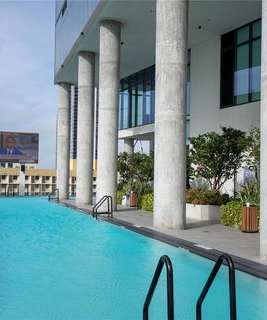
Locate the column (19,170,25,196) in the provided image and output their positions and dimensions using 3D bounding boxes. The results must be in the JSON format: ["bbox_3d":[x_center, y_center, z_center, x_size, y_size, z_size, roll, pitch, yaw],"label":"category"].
[{"bbox_3d":[-10.898,2.322,45.800,0.514,2.508,0.514,2,-3,-17],"label":"column"}]

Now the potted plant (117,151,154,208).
[{"bbox_3d":[0.298,1.221,29.500,2.500,3.500,2.300,2,-3,-17],"label":"potted plant"}]

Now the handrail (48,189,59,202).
[{"bbox_3d":[-6.109,2.746,35.944,0.820,1.000,0.600,2,-3,-17],"label":"handrail"}]

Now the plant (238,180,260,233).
[{"bbox_3d":[3.750,1.505,15.059,0.600,1.660,0.600,1,-3,0],"label":"plant"}]

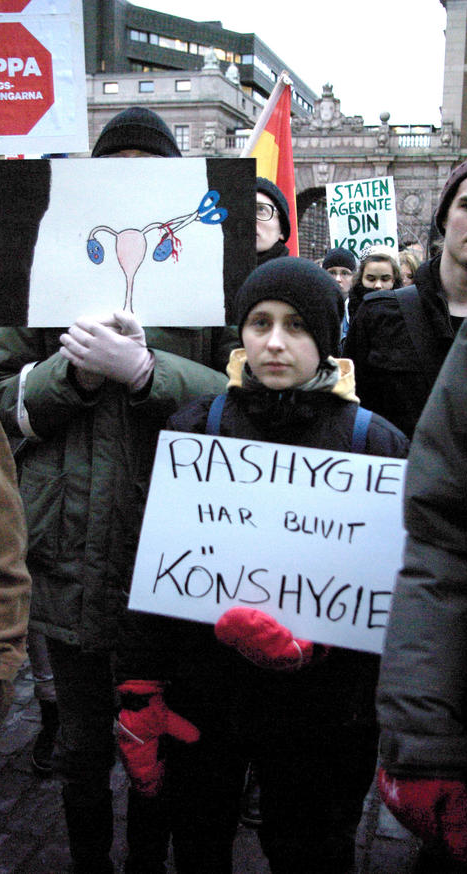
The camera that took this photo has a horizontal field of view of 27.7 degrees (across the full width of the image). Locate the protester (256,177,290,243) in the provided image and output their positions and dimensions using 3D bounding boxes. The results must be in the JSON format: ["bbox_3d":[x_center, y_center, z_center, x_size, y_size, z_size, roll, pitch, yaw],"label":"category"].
[{"bbox_3d":[0.061,0.137,3.000,0.520,1.850,0.340,3,13,12],"label":"protester"}]

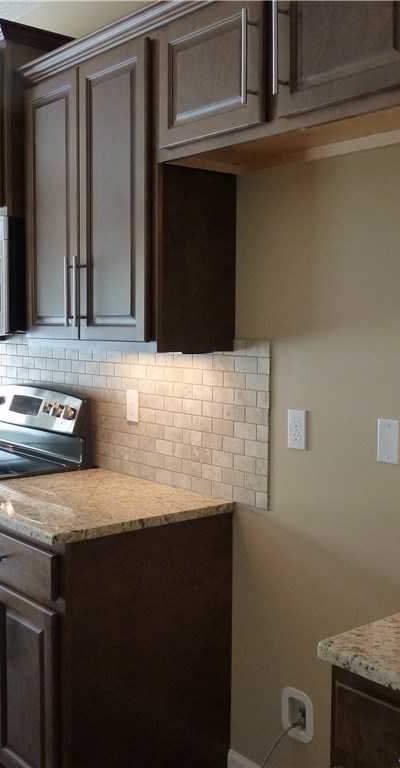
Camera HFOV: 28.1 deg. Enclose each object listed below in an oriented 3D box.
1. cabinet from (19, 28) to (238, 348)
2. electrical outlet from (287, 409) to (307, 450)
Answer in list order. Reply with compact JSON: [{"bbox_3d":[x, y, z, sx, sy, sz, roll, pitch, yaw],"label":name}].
[{"bbox_3d":[-0.261,-0.562,2.639,0.333,0.894,0.761,-3,5,-41],"label":"cabinet"},{"bbox_3d":[0.278,0.133,2.305,0.008,0.114,0.071,-3,5,-41],"label":"electrical outlet"}]

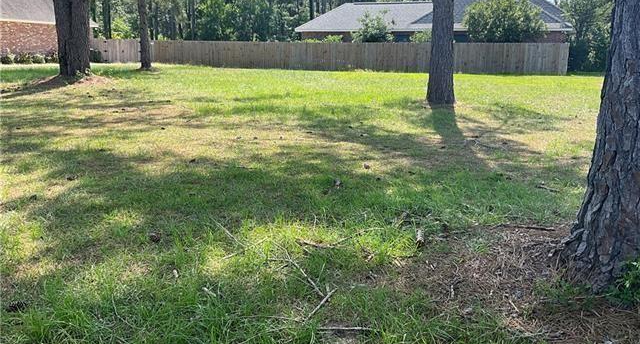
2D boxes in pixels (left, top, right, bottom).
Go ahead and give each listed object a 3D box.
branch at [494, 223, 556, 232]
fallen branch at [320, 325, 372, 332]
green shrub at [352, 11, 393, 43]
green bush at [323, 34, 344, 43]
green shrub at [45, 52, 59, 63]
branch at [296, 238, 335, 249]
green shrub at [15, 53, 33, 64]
[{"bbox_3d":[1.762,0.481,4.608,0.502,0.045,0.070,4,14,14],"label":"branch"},{"bbox_3d":[0.143,0.878,2.998,0.303,0.030,0.035,0,14,-2],"label":"fallen branch"},{"bbox_3d":[3.661,-9.352,37.862,2.824,3.934,2.824,0,14,0],"label":"green shrub"},{"bbox_3d":[0.869,-8.443,37.571,1.401,2.308,1.401,0,14,0],"label":"green bush"},{"bbox_3d":[-18.265,-7.767,36.708,1.095,0.808,1.000,0,14,0],"label":"green shrub"},{"bbox_3d":[-0.038,0.569,4.252,0.333,0.045,0.070,6,15,24],"label":"branch"},{"bbox_3d":[-19.435,-7.410,35.251,1.183,0.872,1.050,0,14,0],"label":"green shrub"}]

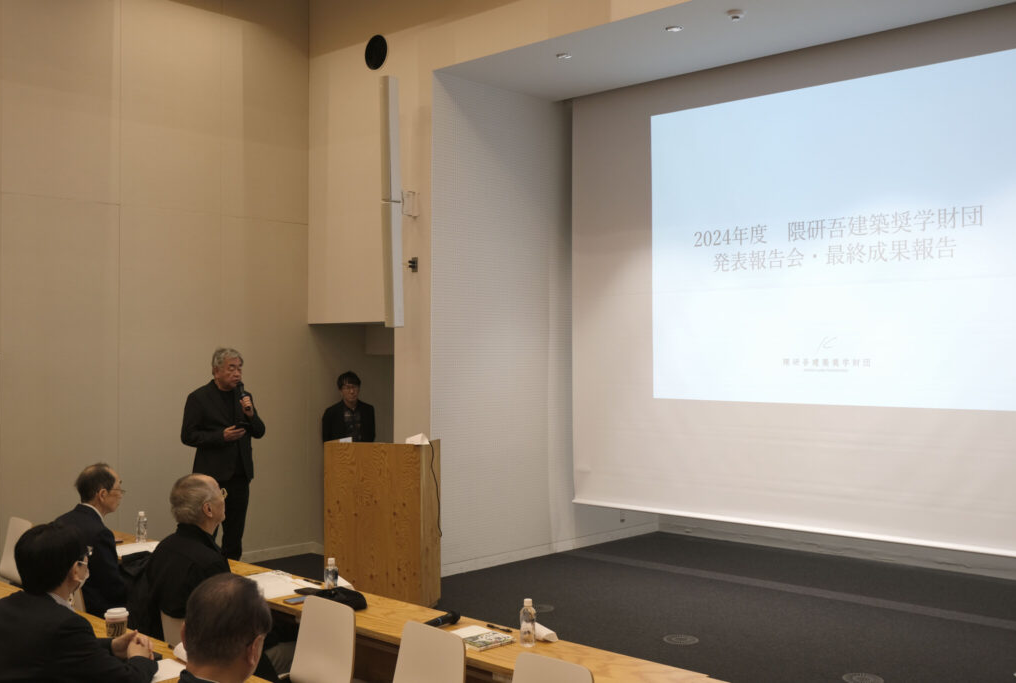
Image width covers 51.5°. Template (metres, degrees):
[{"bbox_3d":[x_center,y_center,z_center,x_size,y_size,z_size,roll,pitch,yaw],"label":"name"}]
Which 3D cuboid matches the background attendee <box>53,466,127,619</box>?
[{"bbox_3d":[-1.827,1.201,4.900,0.740,1.270,0.500,1,-1,-41],"label":"background attendee"}]

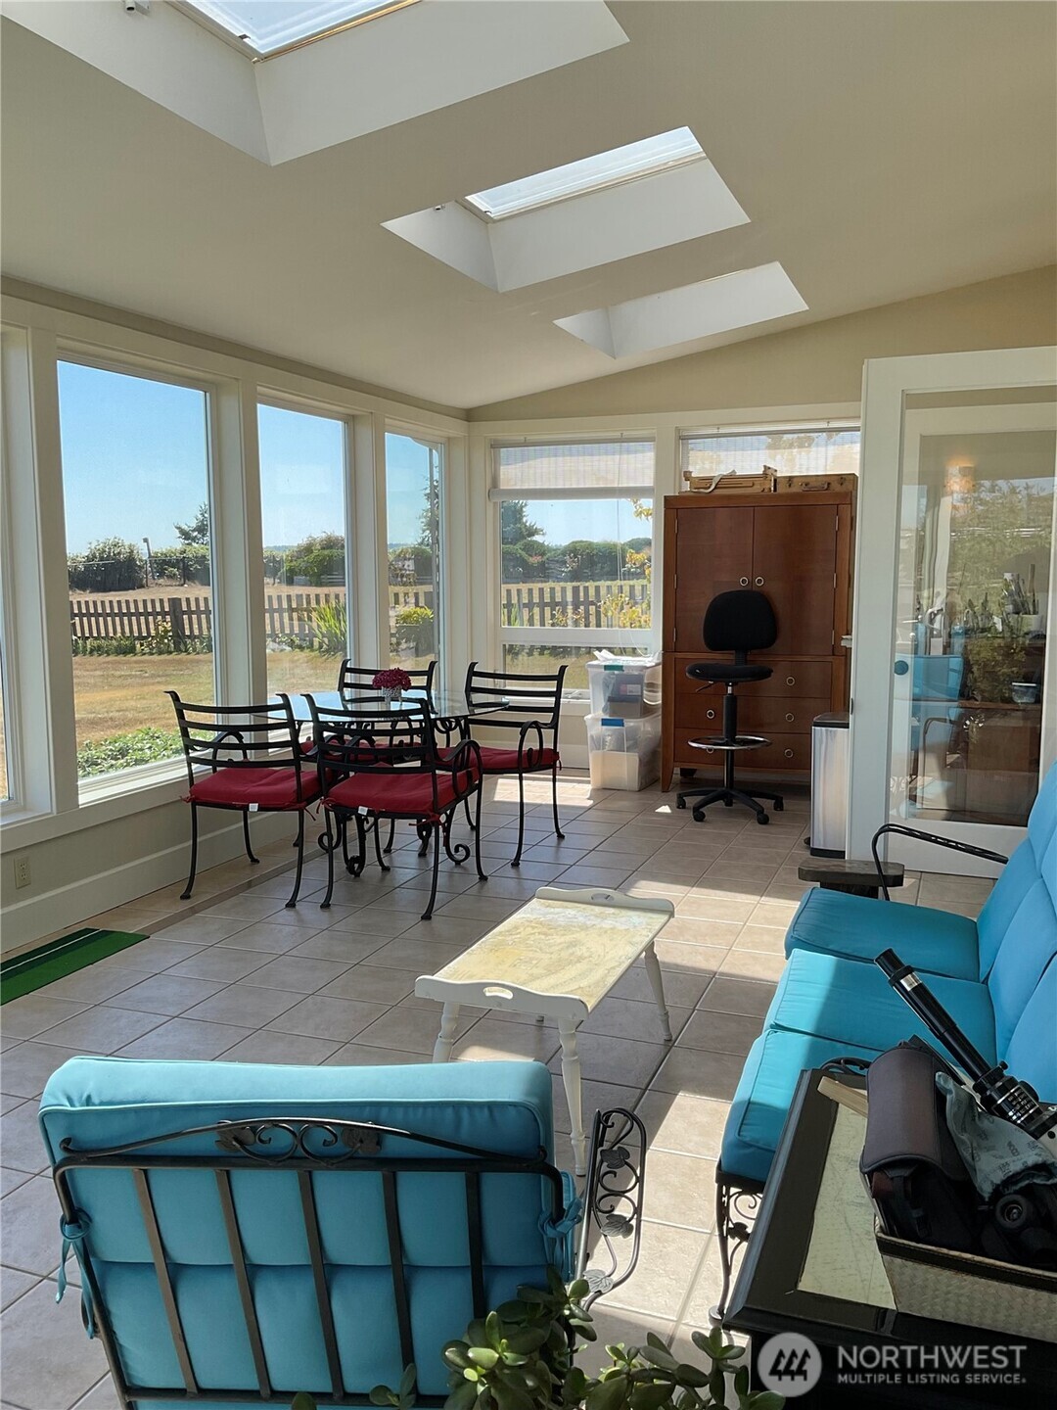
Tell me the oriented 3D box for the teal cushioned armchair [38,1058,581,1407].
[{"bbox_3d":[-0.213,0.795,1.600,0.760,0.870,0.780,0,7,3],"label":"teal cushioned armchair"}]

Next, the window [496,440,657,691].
[{"bbox_3d":[0.298,-0.942,8.000,1.149,1.678,0.099,2,7,20],"label":"window"}]

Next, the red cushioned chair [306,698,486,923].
[{"bbox_3d":[-0.542,0.370,5.014,0.543,0.885,0.740,2,7,20],"label":"red cushioned chair"}]

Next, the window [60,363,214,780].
[{"bbox_3d":[-1.674,-0.569,5.180,0.100,1.760,1.120,2,7,20],"label":"window"}]

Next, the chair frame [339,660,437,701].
[{"bbox_3d":[-0.842,0.235,6.162,0.550,0.890,0.710,2,7,16],"label":"chair frame"}]

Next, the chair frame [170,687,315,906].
[{"bbox_3d":[-1.161,0.356,5.174,0.550,0.890,0.700,2,7,15],"label":"chair frame"}]

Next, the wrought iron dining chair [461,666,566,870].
[{"bbox_3d":[-0.167,0.263,5.877,0.543,0.885,0.712,2,7,20],"label":"wrought iron dining chair"}]

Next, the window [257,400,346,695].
[{"bbox_3d":[-1.214,-0.722,6.429,0.100,1.760,1.060,2,7,20],"label":"window"}]

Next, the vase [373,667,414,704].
[{"bbox_3d":[-0.668,-0.096,5.683,0.185,0.175,0.185,2,7,20],"label":"vase"}]

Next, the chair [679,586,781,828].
[{"bbox_3d":[1.132,-0.009,6.584,0.606,1.244,0.606,3,8,26],"label":"chair"}]

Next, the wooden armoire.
[{"bbox_3d":[1.434,-0.382,7.266,1.093,1.819,0.578,2,7,20],"label":"wooden armoire"}]

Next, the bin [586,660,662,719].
[{"bbox_3d":[0.641,-0.121,7.521,0.384,0.341,0.606,2,7,20],"label":"bin"}]

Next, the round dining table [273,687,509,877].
[{"bbox_3d":[-0.698,0.369,5.649,1.250,0.745,1.250,0,7,0],"label":"round dining table"}]

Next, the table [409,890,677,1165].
[{"bbox_3d":[0.076,0.816,3.157,0.440,0.440,0.867,2,7,20],"label":"table"}]

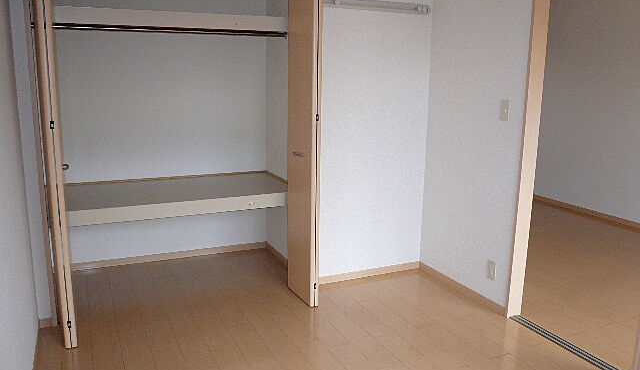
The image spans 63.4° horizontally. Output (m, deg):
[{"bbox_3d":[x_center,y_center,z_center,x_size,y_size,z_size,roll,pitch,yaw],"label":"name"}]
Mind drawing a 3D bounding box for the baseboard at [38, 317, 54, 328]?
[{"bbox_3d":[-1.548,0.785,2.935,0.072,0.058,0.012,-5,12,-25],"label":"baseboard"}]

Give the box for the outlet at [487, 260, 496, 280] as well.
[{"bbox_3d":[1.069,0.536,3.230,0.010,0.120,0.070,-5,12,-25],"label":"outlet"}]

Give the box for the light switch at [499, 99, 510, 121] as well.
[{"bbox_3d":[1.081,-0.434,3.032,0.010,0.120,0.070,-5,12,-25],"label":"light switch"}]

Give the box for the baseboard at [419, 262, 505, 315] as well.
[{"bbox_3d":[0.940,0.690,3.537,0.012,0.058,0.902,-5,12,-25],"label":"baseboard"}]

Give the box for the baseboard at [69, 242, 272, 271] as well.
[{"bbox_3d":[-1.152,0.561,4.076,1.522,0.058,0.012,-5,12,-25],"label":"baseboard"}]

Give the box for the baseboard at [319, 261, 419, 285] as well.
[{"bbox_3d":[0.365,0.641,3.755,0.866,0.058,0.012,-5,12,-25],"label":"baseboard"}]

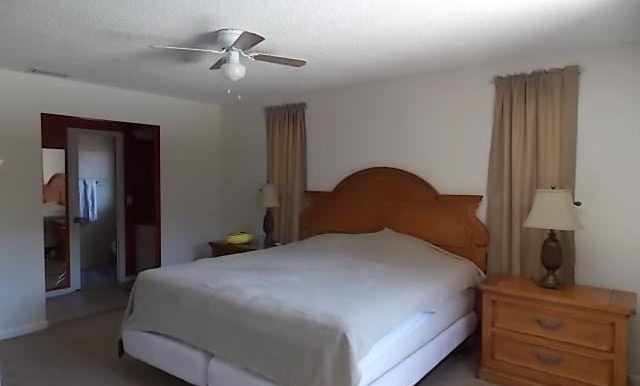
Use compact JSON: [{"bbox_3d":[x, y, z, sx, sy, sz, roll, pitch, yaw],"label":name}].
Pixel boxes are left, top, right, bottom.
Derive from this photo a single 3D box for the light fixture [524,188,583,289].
[{"bbox_3d":[1.669,0.316,3.069,0.370,0.724,0.300,2,3,38],"label":"light fixture"}]

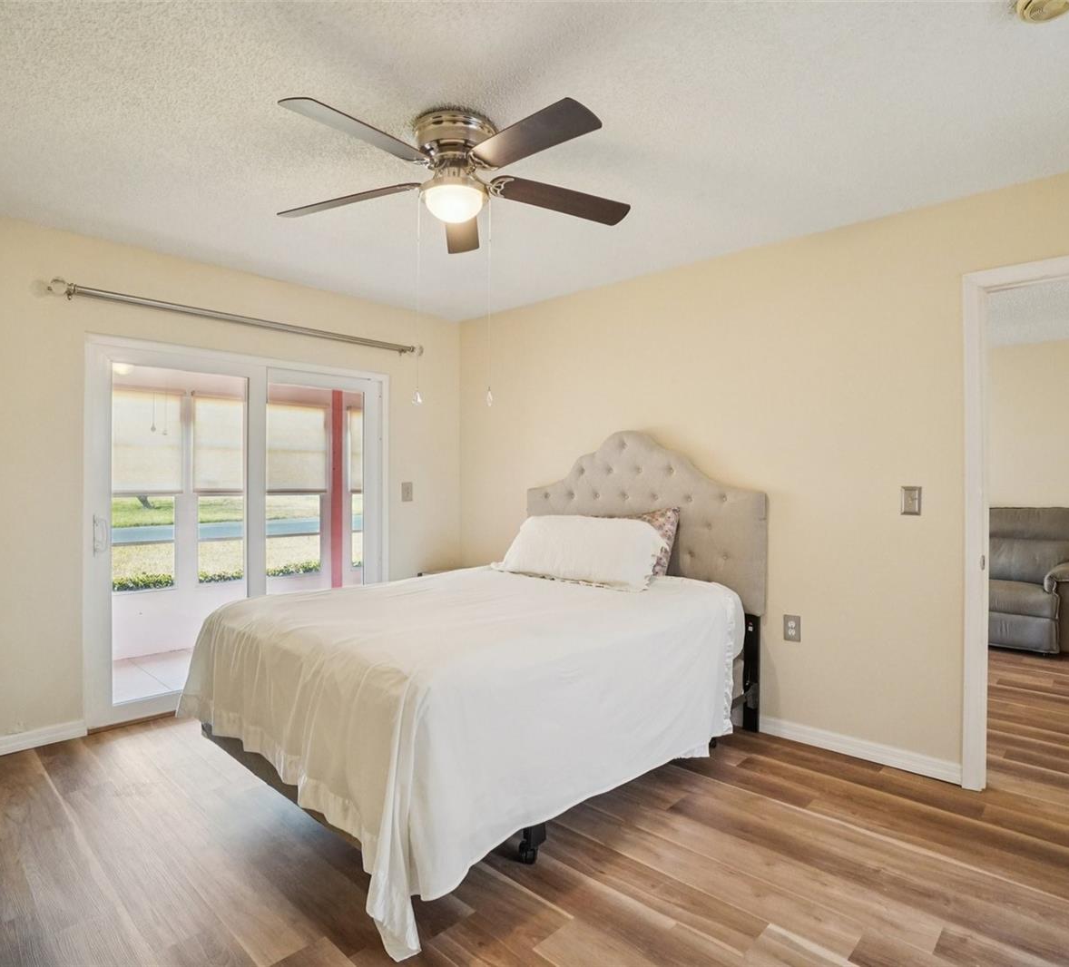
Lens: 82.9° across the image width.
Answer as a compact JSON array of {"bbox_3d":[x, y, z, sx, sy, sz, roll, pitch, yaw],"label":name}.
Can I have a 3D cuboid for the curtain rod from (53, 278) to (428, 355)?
[{"bbox_3d":[-1.497,-0.894,3.506,0.108,0.099,2.071,2,2,43],"label":"curtain rod"}]

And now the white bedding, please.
[{"bbox_3d":[-0.191,0.828,2.744,1.608,0.631,2.062,2,2,43],"label":"white bedding"}]

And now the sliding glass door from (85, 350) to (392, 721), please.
[{"bbox_3d":[-1.602,0.234,3.564,0.099,1.943,1.731,2,2,43],"label":"sliding glass door"}]

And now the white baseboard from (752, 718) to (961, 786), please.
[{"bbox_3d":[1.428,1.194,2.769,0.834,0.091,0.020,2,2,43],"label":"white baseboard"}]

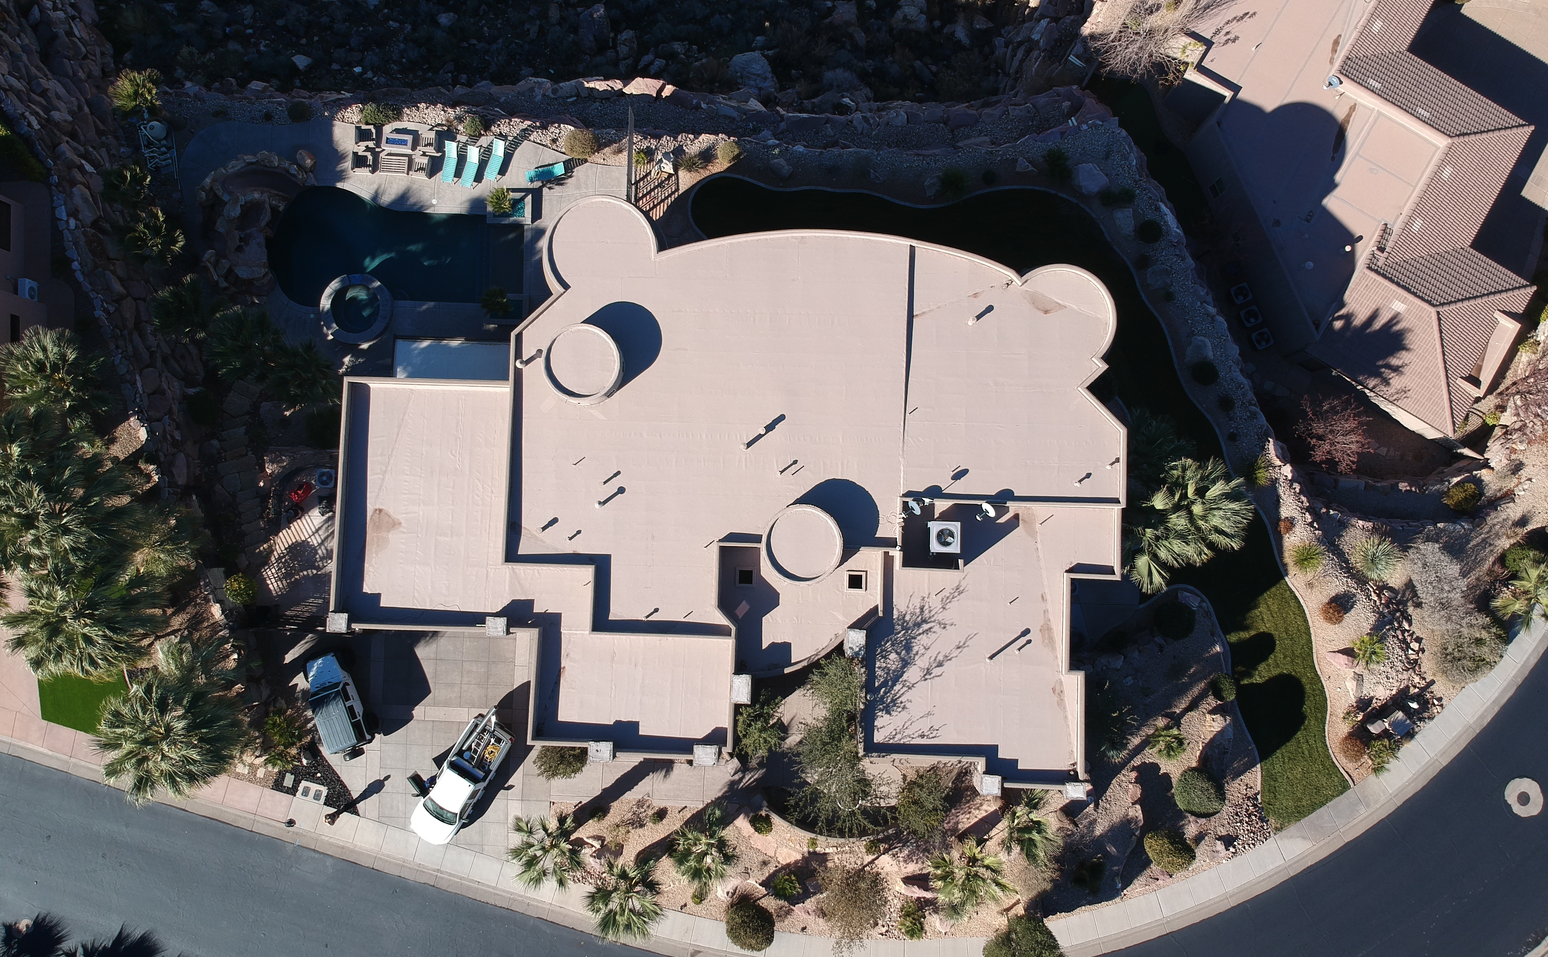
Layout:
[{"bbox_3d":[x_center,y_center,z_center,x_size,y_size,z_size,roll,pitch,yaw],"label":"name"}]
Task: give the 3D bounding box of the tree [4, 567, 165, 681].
[{"bbox_3d":[-27.300,5.600,46.200,5.400,6.300,5.000,0,90,0],"label":"tree"}]

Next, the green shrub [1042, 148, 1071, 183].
[{"bbox_3d":[13.435,-14.842,53.076,1.250,1.100,1.500,0,86,0],"label":"green shrub"}]

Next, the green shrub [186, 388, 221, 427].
[{"bbox_3d":[-26.685,-3.311,52.318,1.450,1.300,1.600,0,86,0],"label":"green shrub"}]

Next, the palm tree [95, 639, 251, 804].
[{"bbox_3d":[-23.600,9.500,45.800,5.500,6.300,5.800,0,90,0],"label":"palm tree"}]

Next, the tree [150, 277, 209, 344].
[{"bbox_3d":[-26.270,-7.380,50.530,2.350,4.600,2.990,0,86,0],"label":"tree"}]

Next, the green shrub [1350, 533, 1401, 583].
[{"bbox_3d":[27.600,3.640,51.300,2.100,1.400,2.100,0,90,0],"label":"green shrub"}]

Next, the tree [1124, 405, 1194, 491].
[{"bbox_3d":[15.700,-1.200,47.200,3.300,3.500,3.500,0,90,0],"label":"tree"}]

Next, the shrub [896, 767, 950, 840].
[{"bbox_3d":[6.150,13.400,46.600,2.200,2.400,2.400,0,90,0],"label":"shrub"}]

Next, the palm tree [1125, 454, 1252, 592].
[{"bbox_3d":[16.300,1.900,46.000,4.900,6.000,5.200,0,90,0],"label":"palm tree"}]

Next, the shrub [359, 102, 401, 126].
[{"bbox_3d":[-18.710,-17.310,52.830,1.860,1.100,1.060,0,86,0],"label":"shrub"}]

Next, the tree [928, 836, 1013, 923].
[{"bbox_3d":[8.369,17.118,48.323,3.400,3.500,3.400,0,86,0],"label":"tree"}]

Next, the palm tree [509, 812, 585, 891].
[{"bbox_3d":[-9.125,15.057,46.413,2.970,4.900,3.060,2,86,0],"label":"palm tree"}]

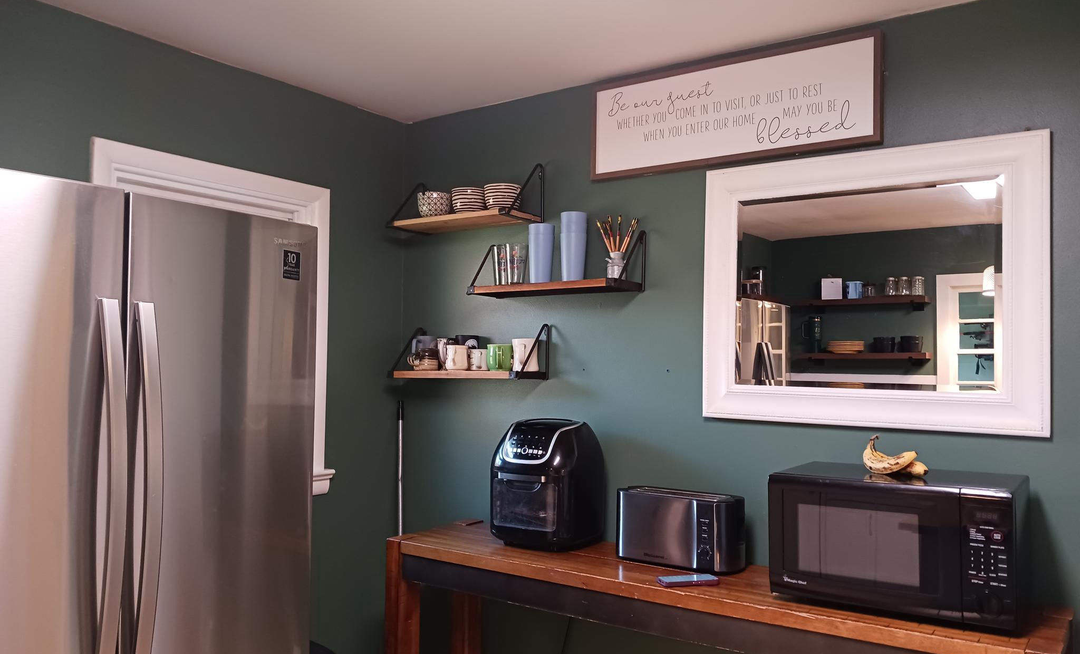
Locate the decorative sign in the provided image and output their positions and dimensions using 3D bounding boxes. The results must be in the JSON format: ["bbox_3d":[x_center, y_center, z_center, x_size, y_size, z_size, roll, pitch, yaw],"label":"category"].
[{"bbox_3d":[0.565,-0.657,2.584,0.929,0.316,0.030,0,-3,35],"label":"decorative sign"}]

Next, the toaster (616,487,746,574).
[{"bbox_3d":[0.403,0.588,2.435,0.364,0.197,0.163,-2,-4,35],"label":"toaster"}]

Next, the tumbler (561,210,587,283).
[{"bbox_3d":[0.109,-0.259,2.750,0.087,0.233,0.087,0,-3,0],"label":"tumbler"}]

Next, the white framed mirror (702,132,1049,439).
[{"bbox_3d":[0.881,-0.106,2.328,0.909,0.756,0.045,0,-3,35],"label":"white framed mirror"}]

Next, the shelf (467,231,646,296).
[{"bbox_3d":[0.043,-0.210,2.830,0.588,0.197,0.182,-2,-4,35],"label":"shelf"}]

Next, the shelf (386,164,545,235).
[{"bbox_3d":[-0.283,-0.470,3.064,0.571,0.211,0.192,-2,-4,35],"label":"shelf"}]

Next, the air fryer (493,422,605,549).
[{"bbox_3d":[0.032,0.501,2.696,0.292,0.396,0.299,-2,-4,35],"label":"air fryer"}]

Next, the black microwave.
[{"bbox_3d":[0.890,0.519,2.081,0.527,0.307,0.369,-2,-4,35],"label":"black microwave"}]

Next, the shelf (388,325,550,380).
[{"bbox_3d":[-0.269,0.089,3.027,0.583,0.192,0.187,-2,-4,35],"label":"shelf"}]

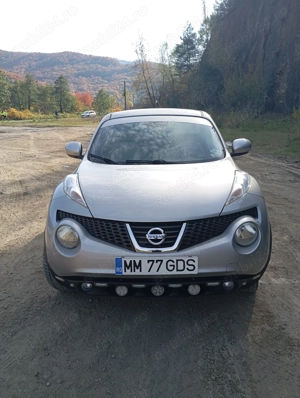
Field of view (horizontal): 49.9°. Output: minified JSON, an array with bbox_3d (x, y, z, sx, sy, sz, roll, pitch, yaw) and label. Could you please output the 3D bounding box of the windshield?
[{"bbox_3d":[0.075,-0.644,3.399,1.420,0.440,0.800,0,15,1],"label":"windshield"}]

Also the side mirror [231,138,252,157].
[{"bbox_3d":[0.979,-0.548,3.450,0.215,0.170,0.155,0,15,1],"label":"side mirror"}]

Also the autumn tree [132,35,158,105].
[{"bbox_3d":[-0.629,-17.234,45.084,3.635,10.487,3.635,0,15,1],"label":"autumn tree"}]

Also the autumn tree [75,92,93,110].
[{"bbox_3d":[-15.089,-21.878,73.174,4.084,4.345,4.084,0,15,1],"label":"autumn tree"}]

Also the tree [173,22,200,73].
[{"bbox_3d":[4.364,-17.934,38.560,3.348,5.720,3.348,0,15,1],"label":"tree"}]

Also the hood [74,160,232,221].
[{"bbox_3d":[0.069,-0.119,2.609,1.430,0.250,1.200,0,15,1],"label":"hood"}]

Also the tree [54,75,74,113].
[{"bbox_3d":[-18.283,-22.389,68.961,4.277,7.930,4.277,0,15,1],"label":"tree"}]

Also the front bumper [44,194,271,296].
[{"bbox_3d":[0.064,0.334,2.276,1.740,0.630,0.540,0,15,1],"label":"front bumper"}]

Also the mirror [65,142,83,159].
[{"bbox_3d":[-0.818,-0.517,3.450,0.200,0.165,0.155,0,15,1],"label":"mirror"}]

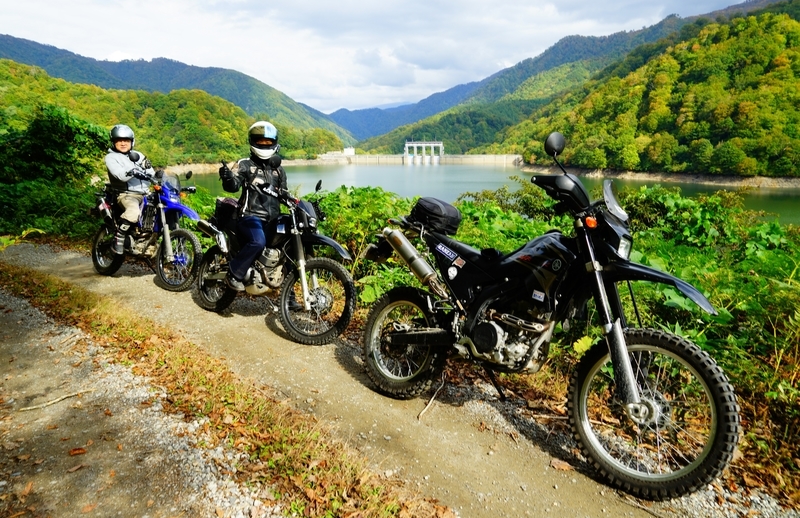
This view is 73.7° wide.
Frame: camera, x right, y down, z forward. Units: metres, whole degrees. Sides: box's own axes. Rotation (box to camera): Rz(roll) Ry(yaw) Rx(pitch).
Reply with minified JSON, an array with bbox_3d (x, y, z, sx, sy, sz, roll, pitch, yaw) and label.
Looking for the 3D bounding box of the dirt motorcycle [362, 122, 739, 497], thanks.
[{"bbox_3d":[0.562,0.183,2.812,2.180,1.460,0.840,10,2,42],"label":"dirt motorcycle"}]

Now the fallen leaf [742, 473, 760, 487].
[{"bbox_3d":[1.546,0.970,2.346,0.055,0.020,0.090,-2,12,-11],"label":"fallen leaf"}]

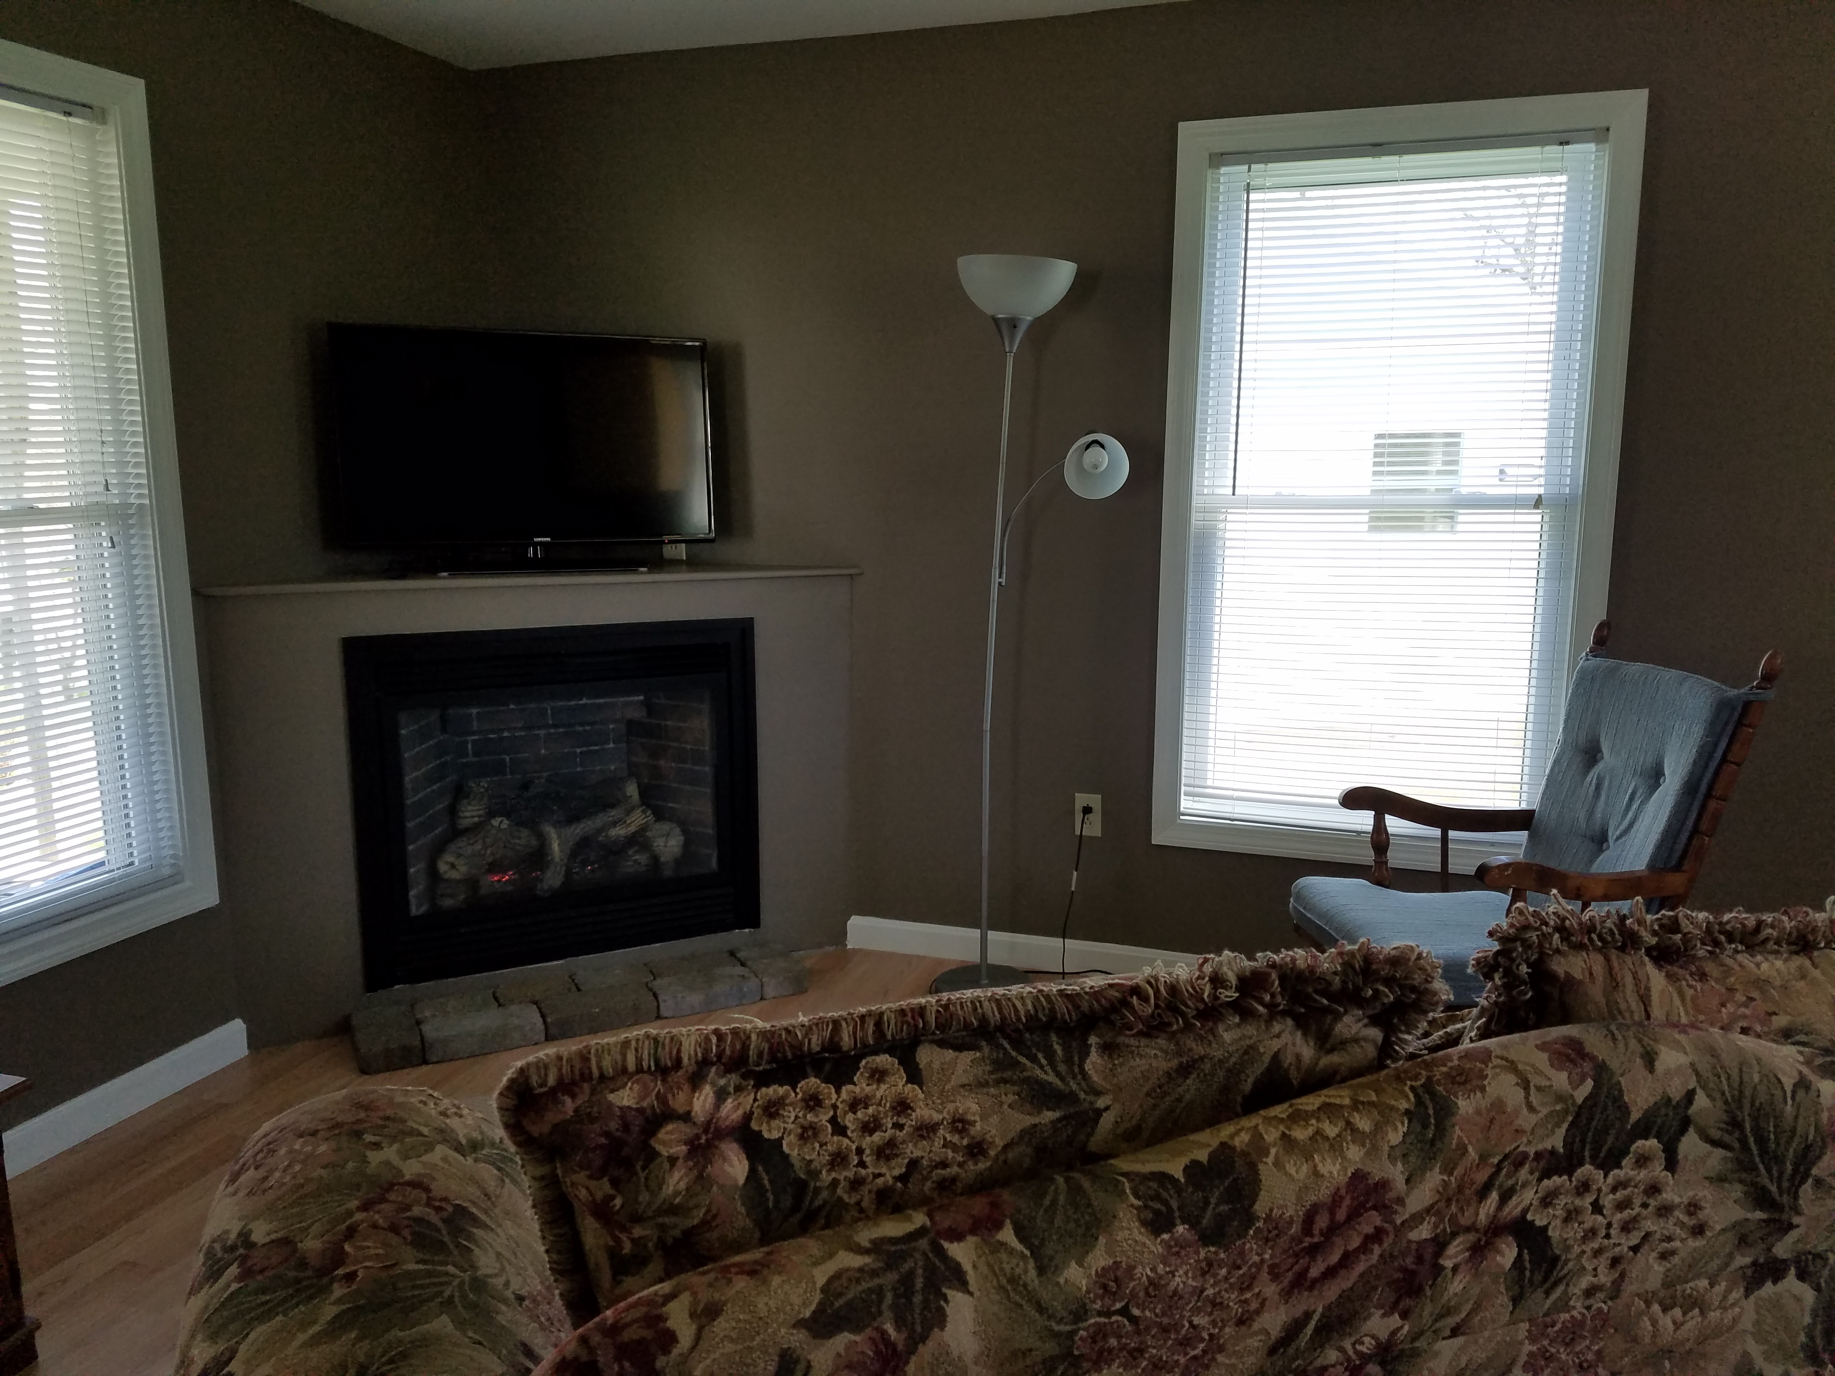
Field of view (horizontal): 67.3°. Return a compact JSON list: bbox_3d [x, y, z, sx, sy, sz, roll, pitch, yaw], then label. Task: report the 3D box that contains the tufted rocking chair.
[{"bbox_3d":[1.235,0.419,2.848,0.770,1.030,0.600,-2,10,-12],"label":"tufted rocking chair"}]

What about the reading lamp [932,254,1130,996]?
[{"bbox_3d":[0.274,-0.102,3.423,0.480,1.850,0.320,4,10,18],"label":"reading lamp"}]

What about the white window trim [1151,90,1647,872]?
[{"bbox_3d":[1.098,-0.442,3.296,1.005,1.790,0.060,4,10,18],"label":"white window trim"}]

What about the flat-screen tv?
[{"bbox_3d":[-0.987,-0.634,3.521,0.925,0.535,0.070,-4,11,-24],"label":"flat-screen tv"}]

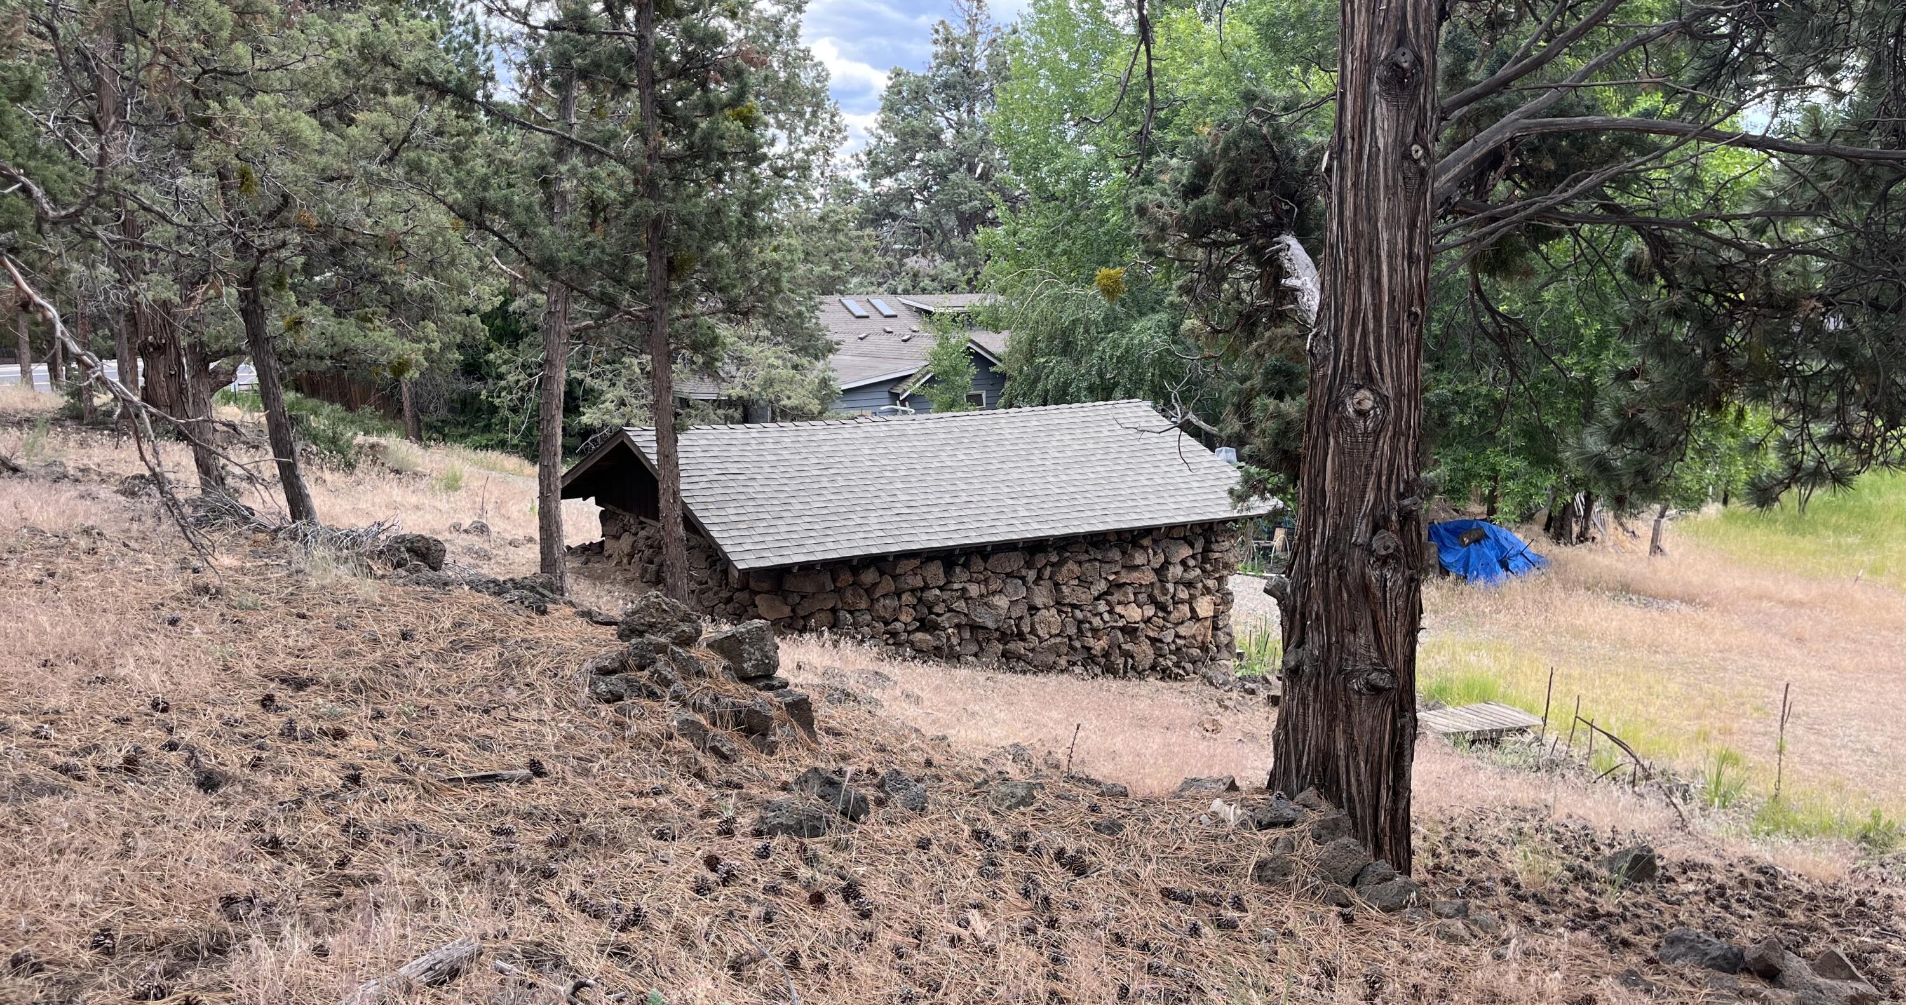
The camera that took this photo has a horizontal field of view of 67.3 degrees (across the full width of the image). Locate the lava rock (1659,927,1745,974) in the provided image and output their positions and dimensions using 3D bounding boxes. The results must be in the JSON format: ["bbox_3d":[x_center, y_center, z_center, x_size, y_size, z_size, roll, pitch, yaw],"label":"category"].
[{"bbox_3d":[3.244,1.944,6.200,0.330,0.130,0.190,7,11,29],"label":"lava rock"}]

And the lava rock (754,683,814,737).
[{"bbox_3d":[-0.850,1.045,7.200,0.270,0.210,0.240,-1,10,-7],"label":"lava rock"}]

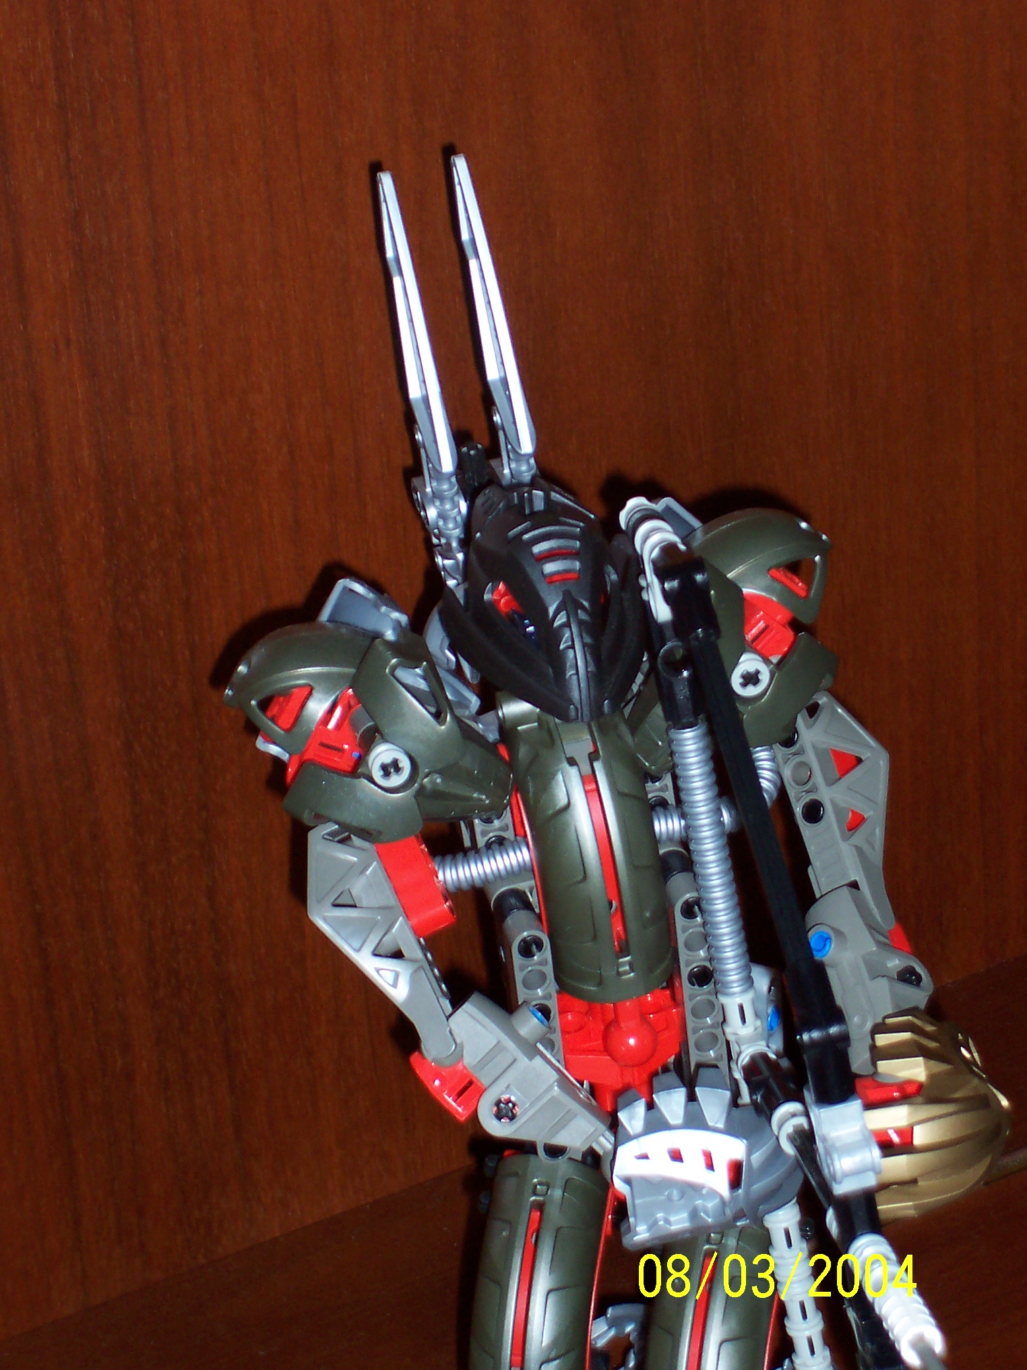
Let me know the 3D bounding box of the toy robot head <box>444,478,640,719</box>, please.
[{"bbox_3d":[0.006,-0.017,0.807,0.037,0.039,0.031,-14,31,-12],"label":"toy robot head"}]

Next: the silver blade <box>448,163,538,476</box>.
[{"bbox_3d":[-0.004,-0.069,0.802,0.004,0.060,0.011,-20,27,-13],"label":"silver blade"}]

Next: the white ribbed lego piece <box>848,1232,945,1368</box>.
[{"bbox_3d":[0.066,0.106,0.760,0.008,0.008,0.025,-28,52,0],"label":"white ribbed lego piece"}]

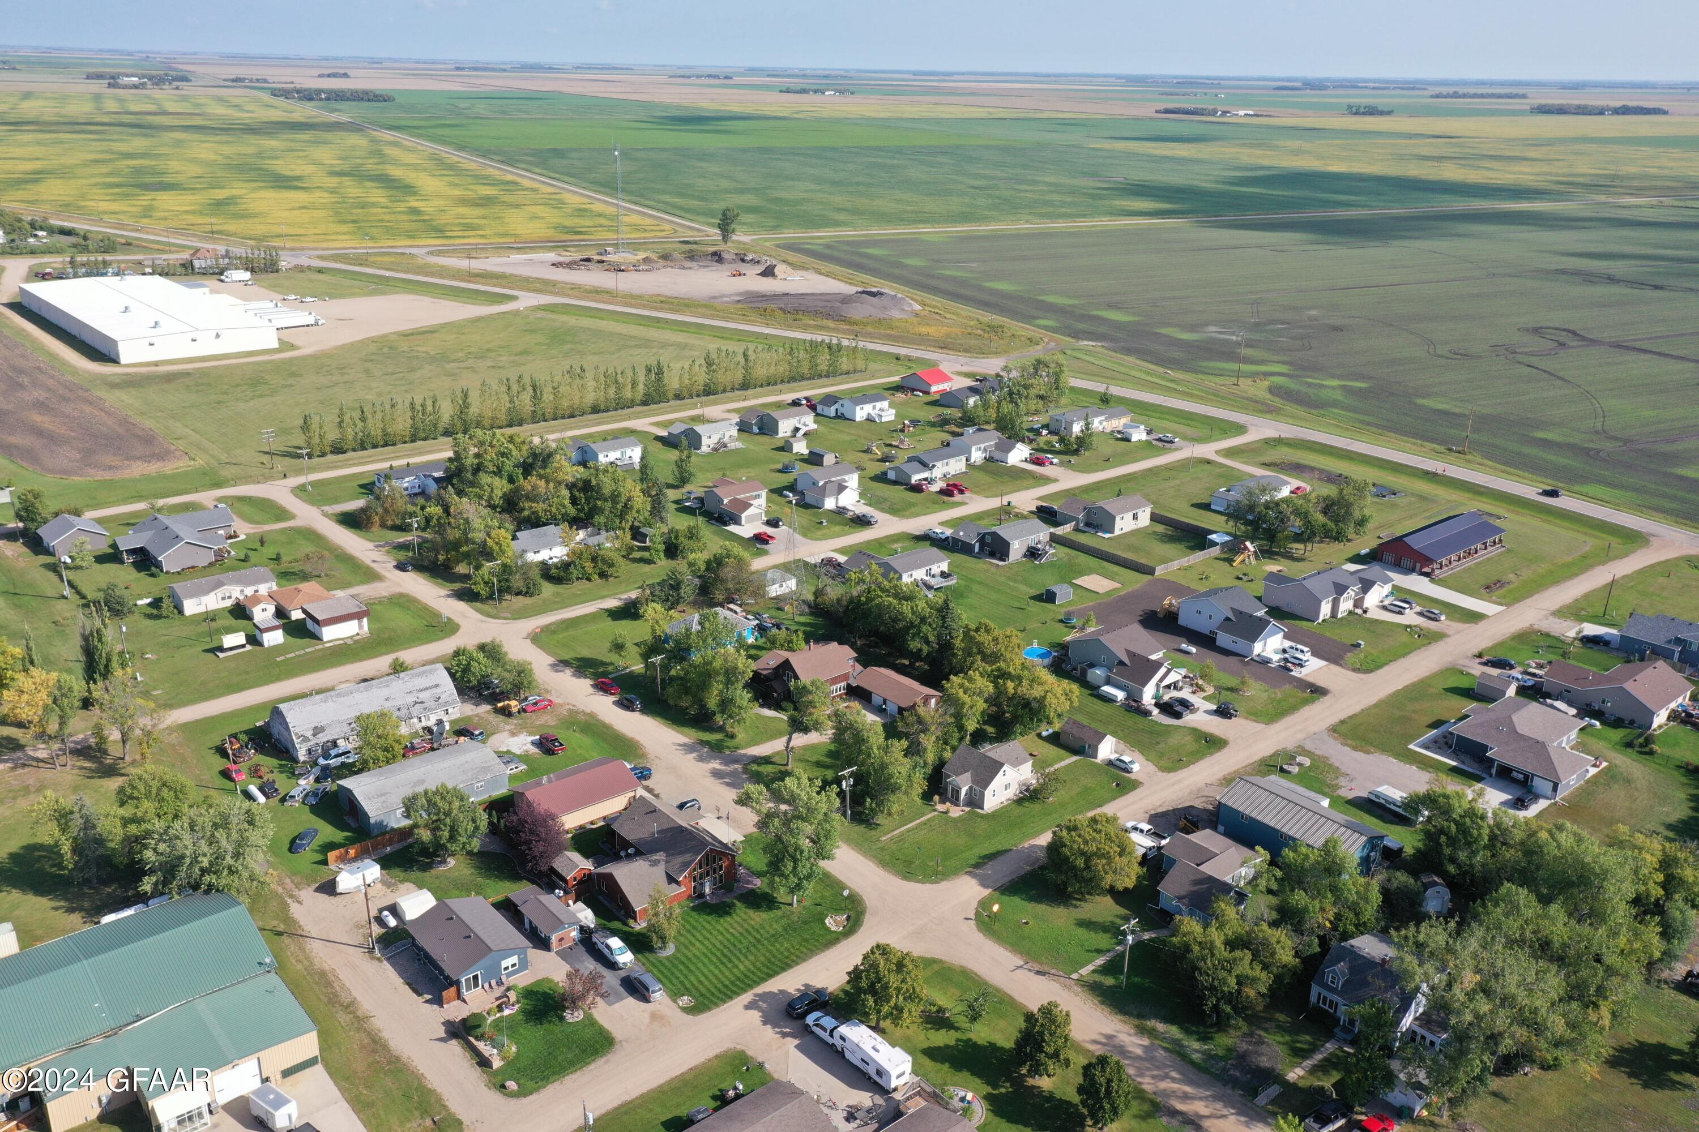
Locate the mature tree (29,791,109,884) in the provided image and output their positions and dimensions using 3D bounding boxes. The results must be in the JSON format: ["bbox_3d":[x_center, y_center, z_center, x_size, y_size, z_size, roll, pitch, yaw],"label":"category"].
[{"bbox_3d":[-96.120,33.860,163.080,8.000,12.800,8.000,-15,26,-37],"label":"mature tree"}]

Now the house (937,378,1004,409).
[{"bbox_3d":[40.936,-56.015,426.923,11.000,5.000,26.200,20,28,40],"label":"house"}]

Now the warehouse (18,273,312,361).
[{"bbox_3d":[-274.656,-99.578,518.855,58.000,8.200,148.000,-16,27,-38],"label":"warehouse"}]

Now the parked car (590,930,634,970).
[{"bbox_3d":[-27.540,44.540,154.100,2.000,1.900,6.100,-15,26,-37],"label":"parked car"}]

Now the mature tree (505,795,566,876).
[{"bbox_3d":[-38.446,33.233,162.096,7.260,10.800,7.260,1,21,0],"label":"mature tree"}]

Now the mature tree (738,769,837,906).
[{"bbox_3d":[-7.556,35.498,168.067,12.400,18.600,12.000,1,21,0],"label":"mature tree"}]

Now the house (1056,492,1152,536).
[{"bbox_3d":[56.218,-12.428,293.670,15.600,5.900,14.700,-17,27,-39],"label":"house"}]

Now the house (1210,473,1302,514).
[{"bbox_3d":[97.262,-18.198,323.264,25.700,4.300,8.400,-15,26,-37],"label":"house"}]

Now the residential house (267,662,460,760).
[{"bbox_3d":[-75.220,21.640,205.510,24.700,6.200,12.900,-15,26,-36],"label":"residential house"}]

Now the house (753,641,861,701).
[{"bbox_3d":[-6.260,17.340,220.400,13.400,6.300,12.000,-15,26,-37],"label":"house"}]

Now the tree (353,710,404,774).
[{"bbox_3d":[-68.735,25.488,193.506,7.130,9.260,7.130,1,21,0],"label":"tree"}]

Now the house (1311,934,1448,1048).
[{"bbox_3d":[59.640,46.930,145.560,10.200,6.900,12.800,-15,26,-37],"label":"house"}]

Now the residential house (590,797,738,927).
[{"bbox_3d":[-26.091,38.000,176.727,16.300,7.000,18.000,-16,27,-37],"label":"residential house"}]

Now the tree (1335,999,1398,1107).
[{"bbox_3d":[49.831,47.299,127.805,5.580,12.400,5.580,1,21,0],"label":"tree"}]

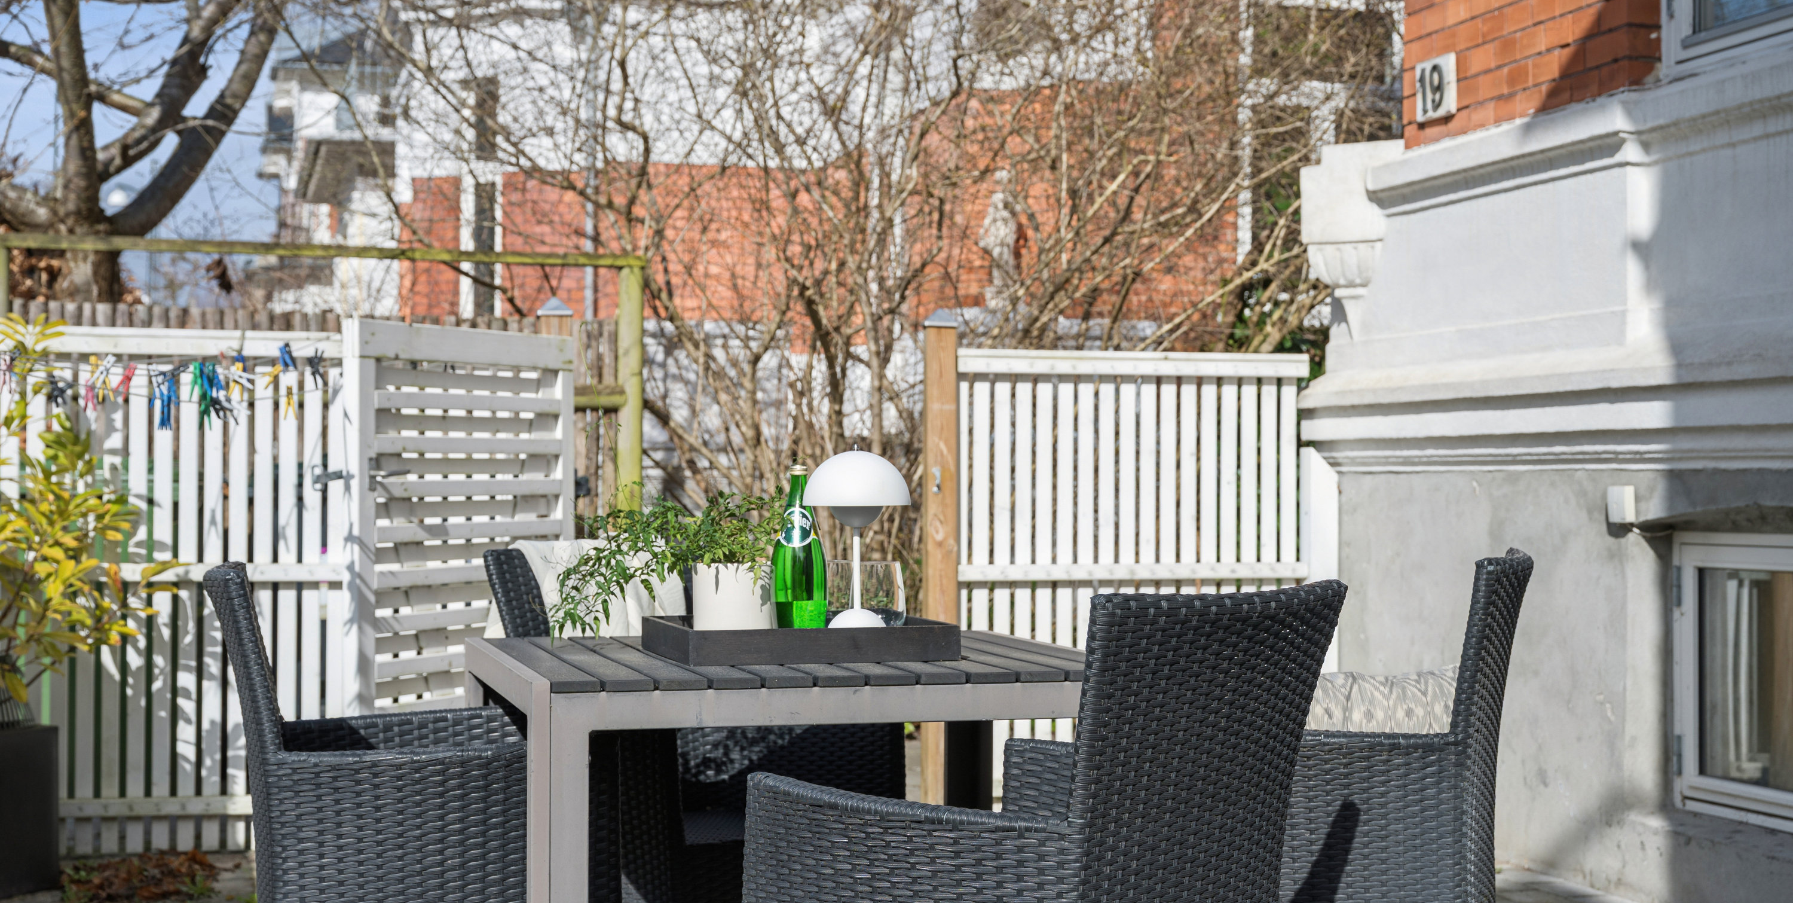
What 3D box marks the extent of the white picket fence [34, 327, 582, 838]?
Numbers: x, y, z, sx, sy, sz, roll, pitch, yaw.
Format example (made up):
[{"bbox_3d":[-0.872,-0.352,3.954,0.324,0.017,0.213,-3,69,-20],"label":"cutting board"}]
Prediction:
[{"bbox_3d":[-1.450,0.345,5.930,1.450,1.360,0.820,0,-1,-15],"label":"white picket fence"}]

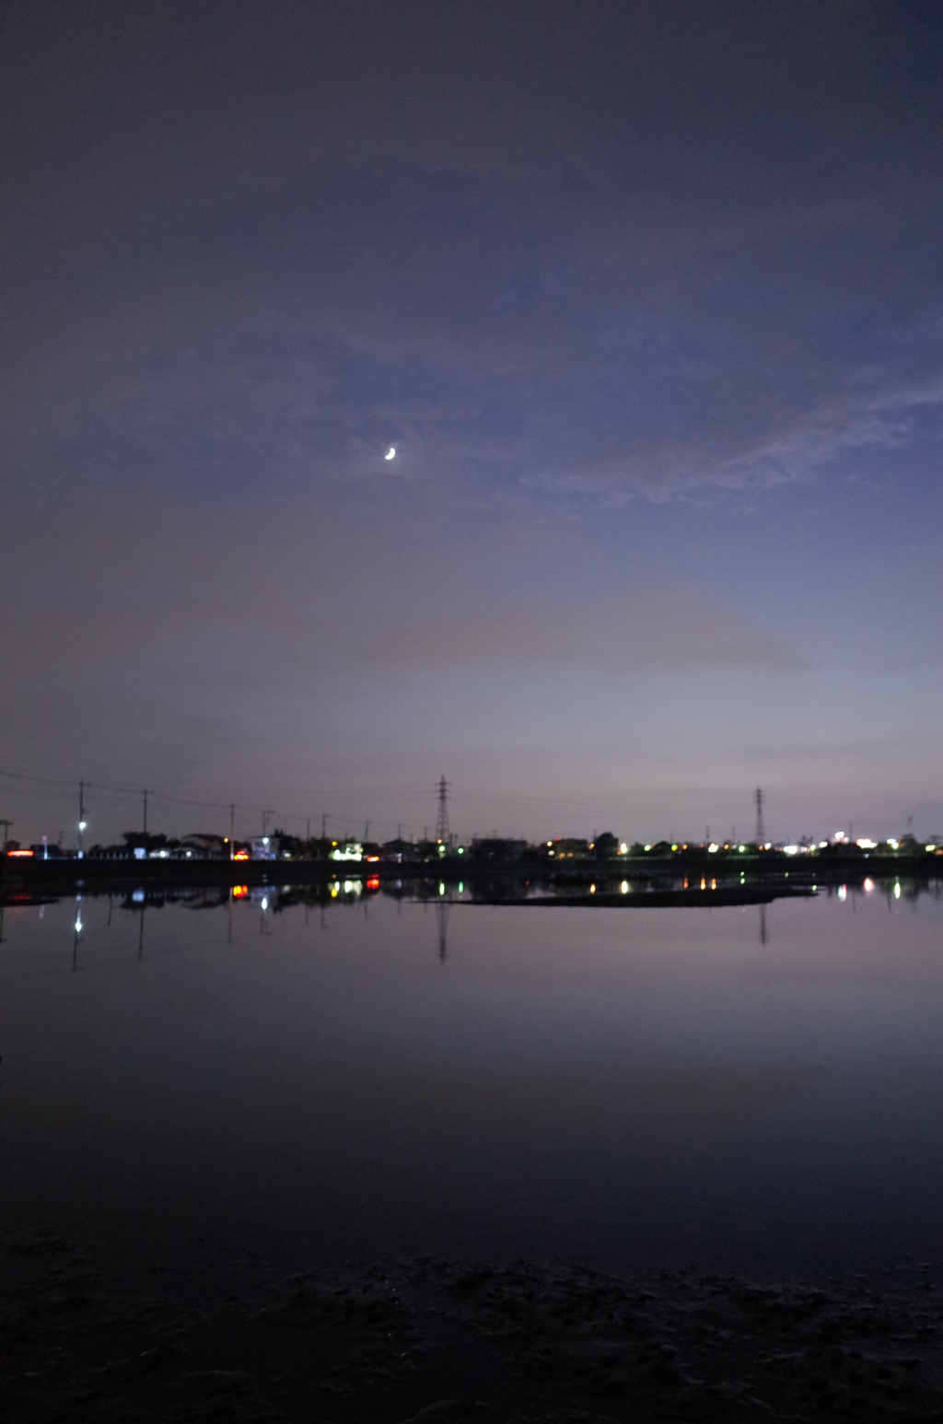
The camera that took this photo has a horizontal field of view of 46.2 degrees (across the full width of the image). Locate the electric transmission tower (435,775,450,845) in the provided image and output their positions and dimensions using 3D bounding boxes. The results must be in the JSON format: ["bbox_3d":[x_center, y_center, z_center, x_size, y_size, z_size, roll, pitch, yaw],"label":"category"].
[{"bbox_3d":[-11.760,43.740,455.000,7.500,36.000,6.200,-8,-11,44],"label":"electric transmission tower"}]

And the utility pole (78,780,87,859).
[{"bbox_3d":[-60.620,16.810,172.000,1.300,12.100,0.600,-1,-8,9],"label":"utility pole"}]

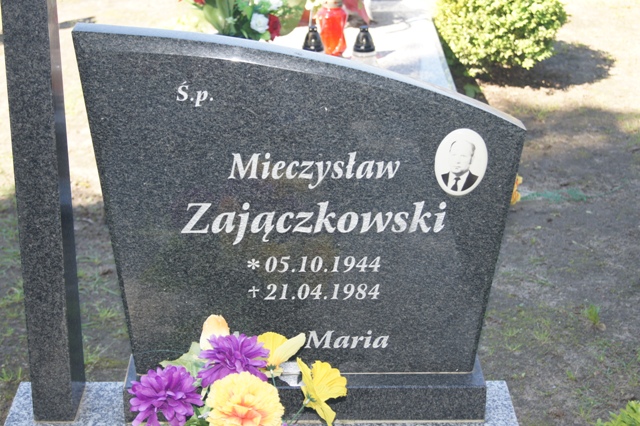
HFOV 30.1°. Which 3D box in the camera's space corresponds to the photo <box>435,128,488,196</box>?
[{"bbox_3d":[0.245,-0.089,2.070,0.092,0.123,0.010,6,20,-3],"label":"photo"}]

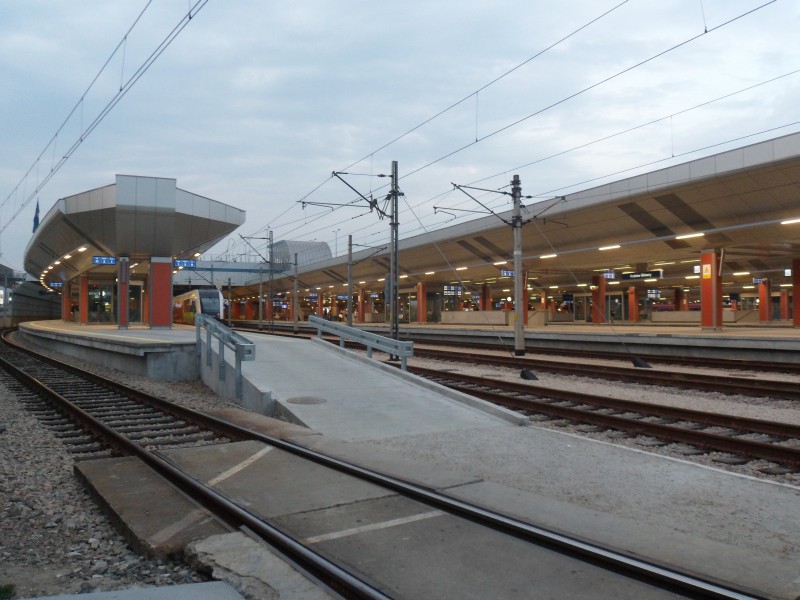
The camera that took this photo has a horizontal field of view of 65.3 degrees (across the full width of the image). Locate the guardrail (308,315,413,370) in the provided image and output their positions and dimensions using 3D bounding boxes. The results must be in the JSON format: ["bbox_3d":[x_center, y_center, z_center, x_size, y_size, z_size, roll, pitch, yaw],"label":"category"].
[{"bbox_3d":[-1.187,1.040,15.545,0.326,0.765,5.763,1,4,-27],"label":"guardrail"}]

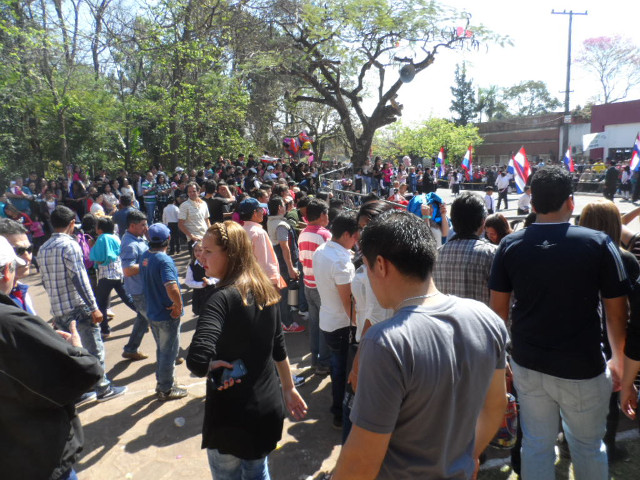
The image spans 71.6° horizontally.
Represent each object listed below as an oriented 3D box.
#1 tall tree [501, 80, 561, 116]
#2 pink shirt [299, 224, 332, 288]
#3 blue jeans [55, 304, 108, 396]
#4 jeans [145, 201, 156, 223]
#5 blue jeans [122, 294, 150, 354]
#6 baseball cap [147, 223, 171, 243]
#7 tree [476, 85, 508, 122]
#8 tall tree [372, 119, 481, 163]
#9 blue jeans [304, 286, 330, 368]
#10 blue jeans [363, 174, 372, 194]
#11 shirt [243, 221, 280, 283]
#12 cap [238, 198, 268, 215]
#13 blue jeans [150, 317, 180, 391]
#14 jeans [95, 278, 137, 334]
[{"bbox_3d":[23.907,-13.534,50.886,6.800,9.061,6.500,-2,11,0],"label":"tall tree"},{"bbox_3d":[-0.034,0.159,4.280,0.280,0.630,0.430,-10,12,-39],"label":"pink shirt"},{"bbox_3d":[-2.221,1.005,4.150,0.420,0.870,0.380,-9,11,-34],"label":"blue jeans"},{"bbox_3d":[-4.890,-0.764,12.800,0.380,0.860,0.270,-8,13,-28],"label":"jeans"},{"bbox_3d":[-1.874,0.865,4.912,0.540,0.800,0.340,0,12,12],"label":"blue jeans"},{"bbox_3d":[-1.465,-0.068,4.050,0.180,0.145,0.250,-1,10,10],"label":"baseball cap"},{"bbox_3d":[17.495,-11.410,45.000,3.400,9.000,3.400,-2,10,0],"label":"tree"},{"bbox_3d":[7.847,-6.805,33.000,8.000,4.600,6.000,-2,10,0],"label":"tall tree"},{"bbox_3d":[-0.005,0.850,4.360,0.290,0.880,0.360,-10,12,-39],"label":"blue jeans"},{"bbox_3d":[1.948,-2.236,18.200,0.320,0.880,0.380,-6,10,-19],"label":"blue jeans"},{"bbox_3d":[-0.624,0.141,4.650,0.310,0.700,0.470,-12,15,-39],"label":"shirt"},{"bbox_3d":[-0.685,-0.340,4.500,0.270,0.150,0.190,-11,14,-35],"label":"cap"},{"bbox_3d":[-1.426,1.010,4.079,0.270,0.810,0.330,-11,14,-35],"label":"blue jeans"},{"bbox_3d":[-2.517,0.771,5.642,0.580,0.770,0.320,1,12,18],"label":"jeans"}]

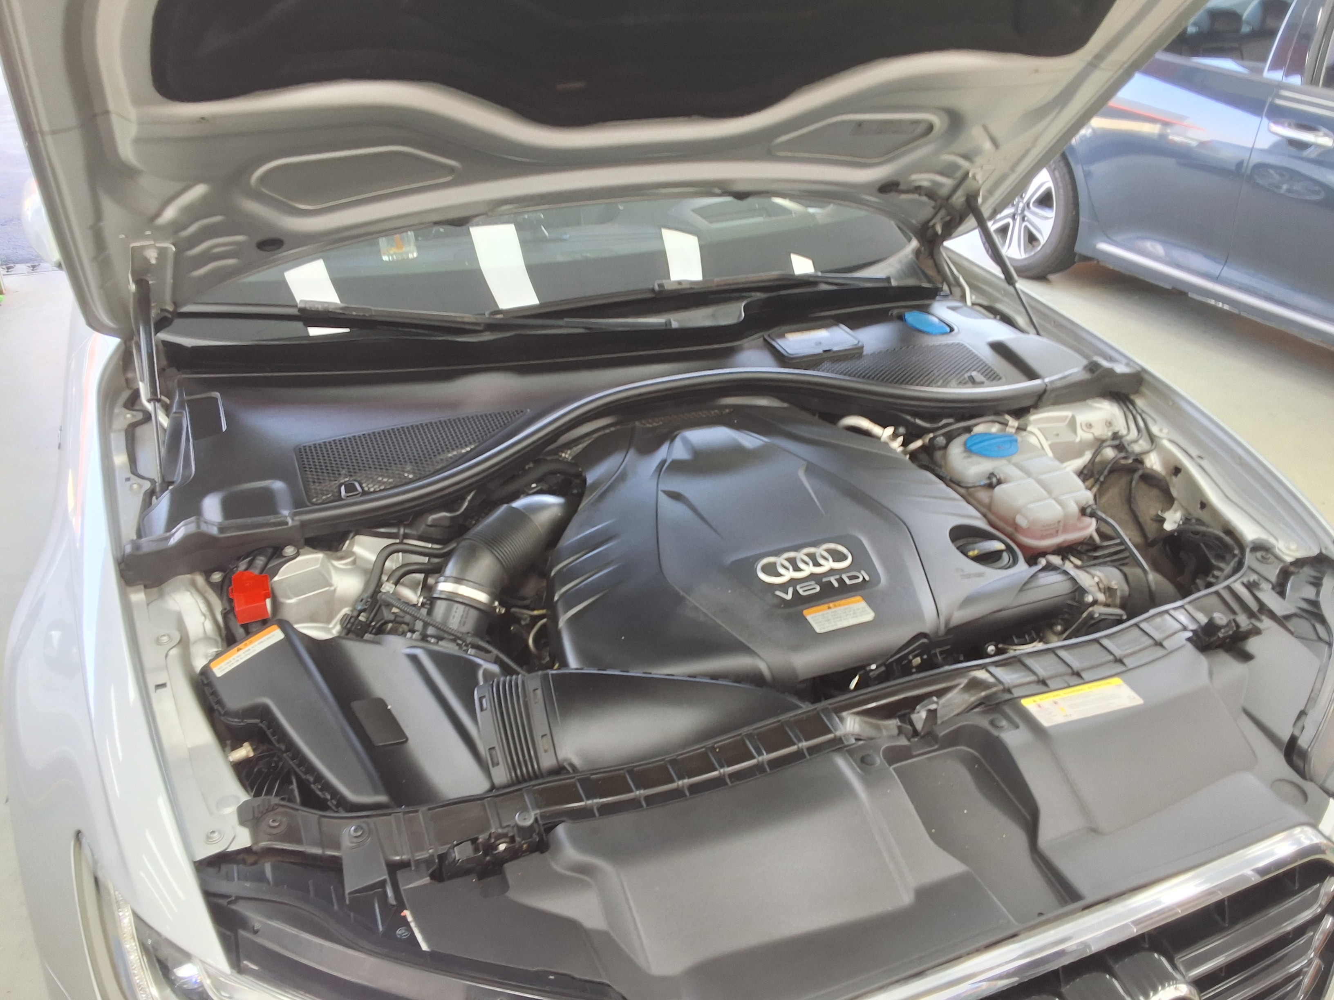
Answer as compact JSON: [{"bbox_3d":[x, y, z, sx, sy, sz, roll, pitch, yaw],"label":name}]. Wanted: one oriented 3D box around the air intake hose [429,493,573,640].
[{"bbox_3d":[-0.205,0.089,1.331,0.203,0.162,0.153,-11,32,-20],"label":"air intake hose"}]

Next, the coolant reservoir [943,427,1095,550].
[{"bbox_3d":[0.508,-0.005,1.598,0.152,0.148,0.219,-11,32,-20],"label":"coolant reservoir"}]

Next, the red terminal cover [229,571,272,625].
[{"bbox_3d":[-0.477,0.115,1.234,0.045,0.034,0.059,-11,32,-20],"label":"red terminal cover"}]

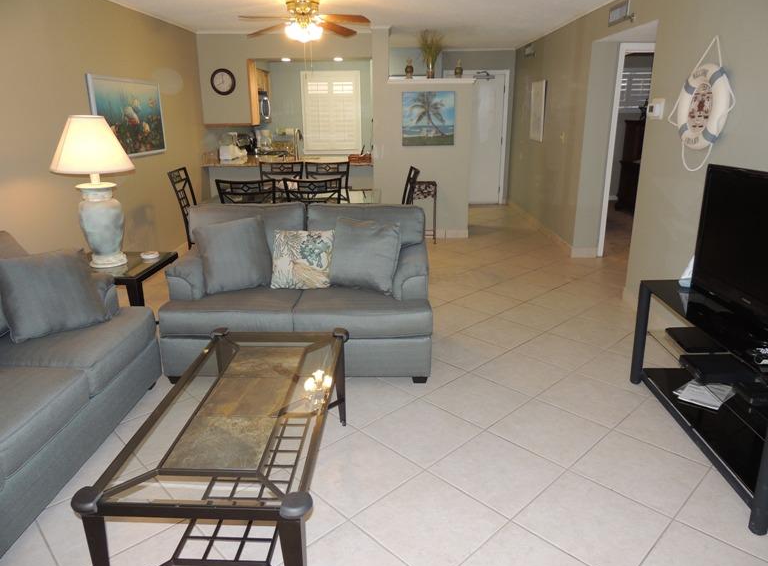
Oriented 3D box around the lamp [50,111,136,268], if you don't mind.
[{"bbox_3d":[-1.747,-0.562,3.303,0.460,0.886,0.460,0,18,1],"label":"lamp"}]

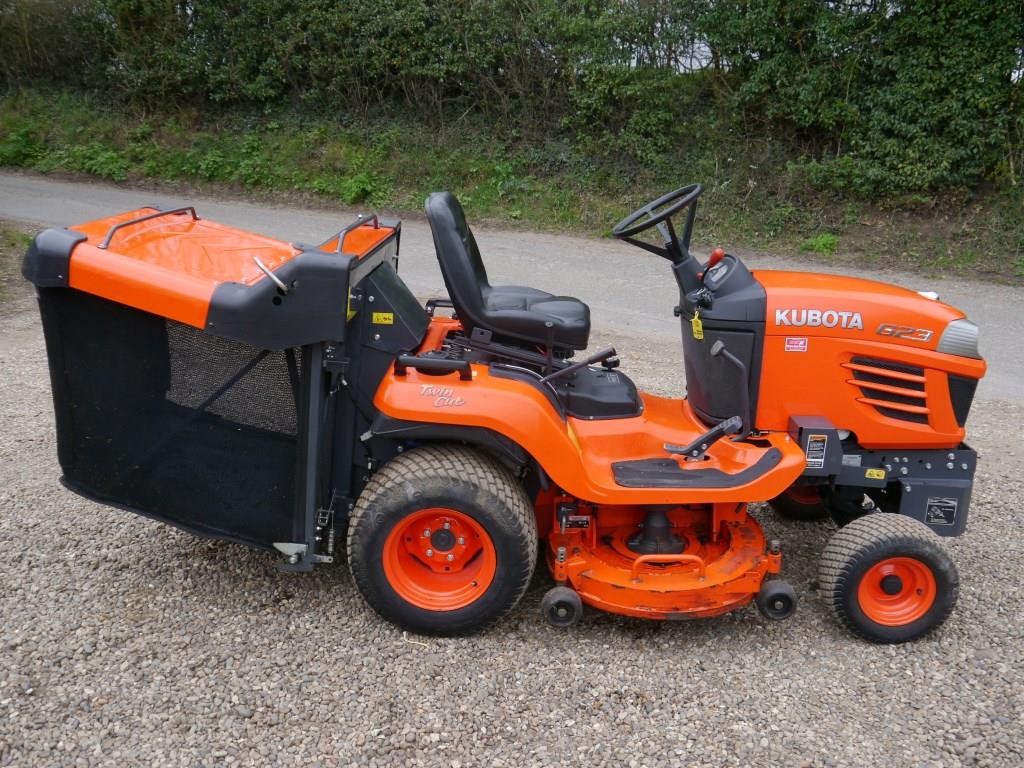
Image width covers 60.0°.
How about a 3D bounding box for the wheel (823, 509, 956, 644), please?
[{"bbox_3d":[1.155,0.600,2.729,0.400,0.400,0.168,2,17,2],"label":"wheel"}]

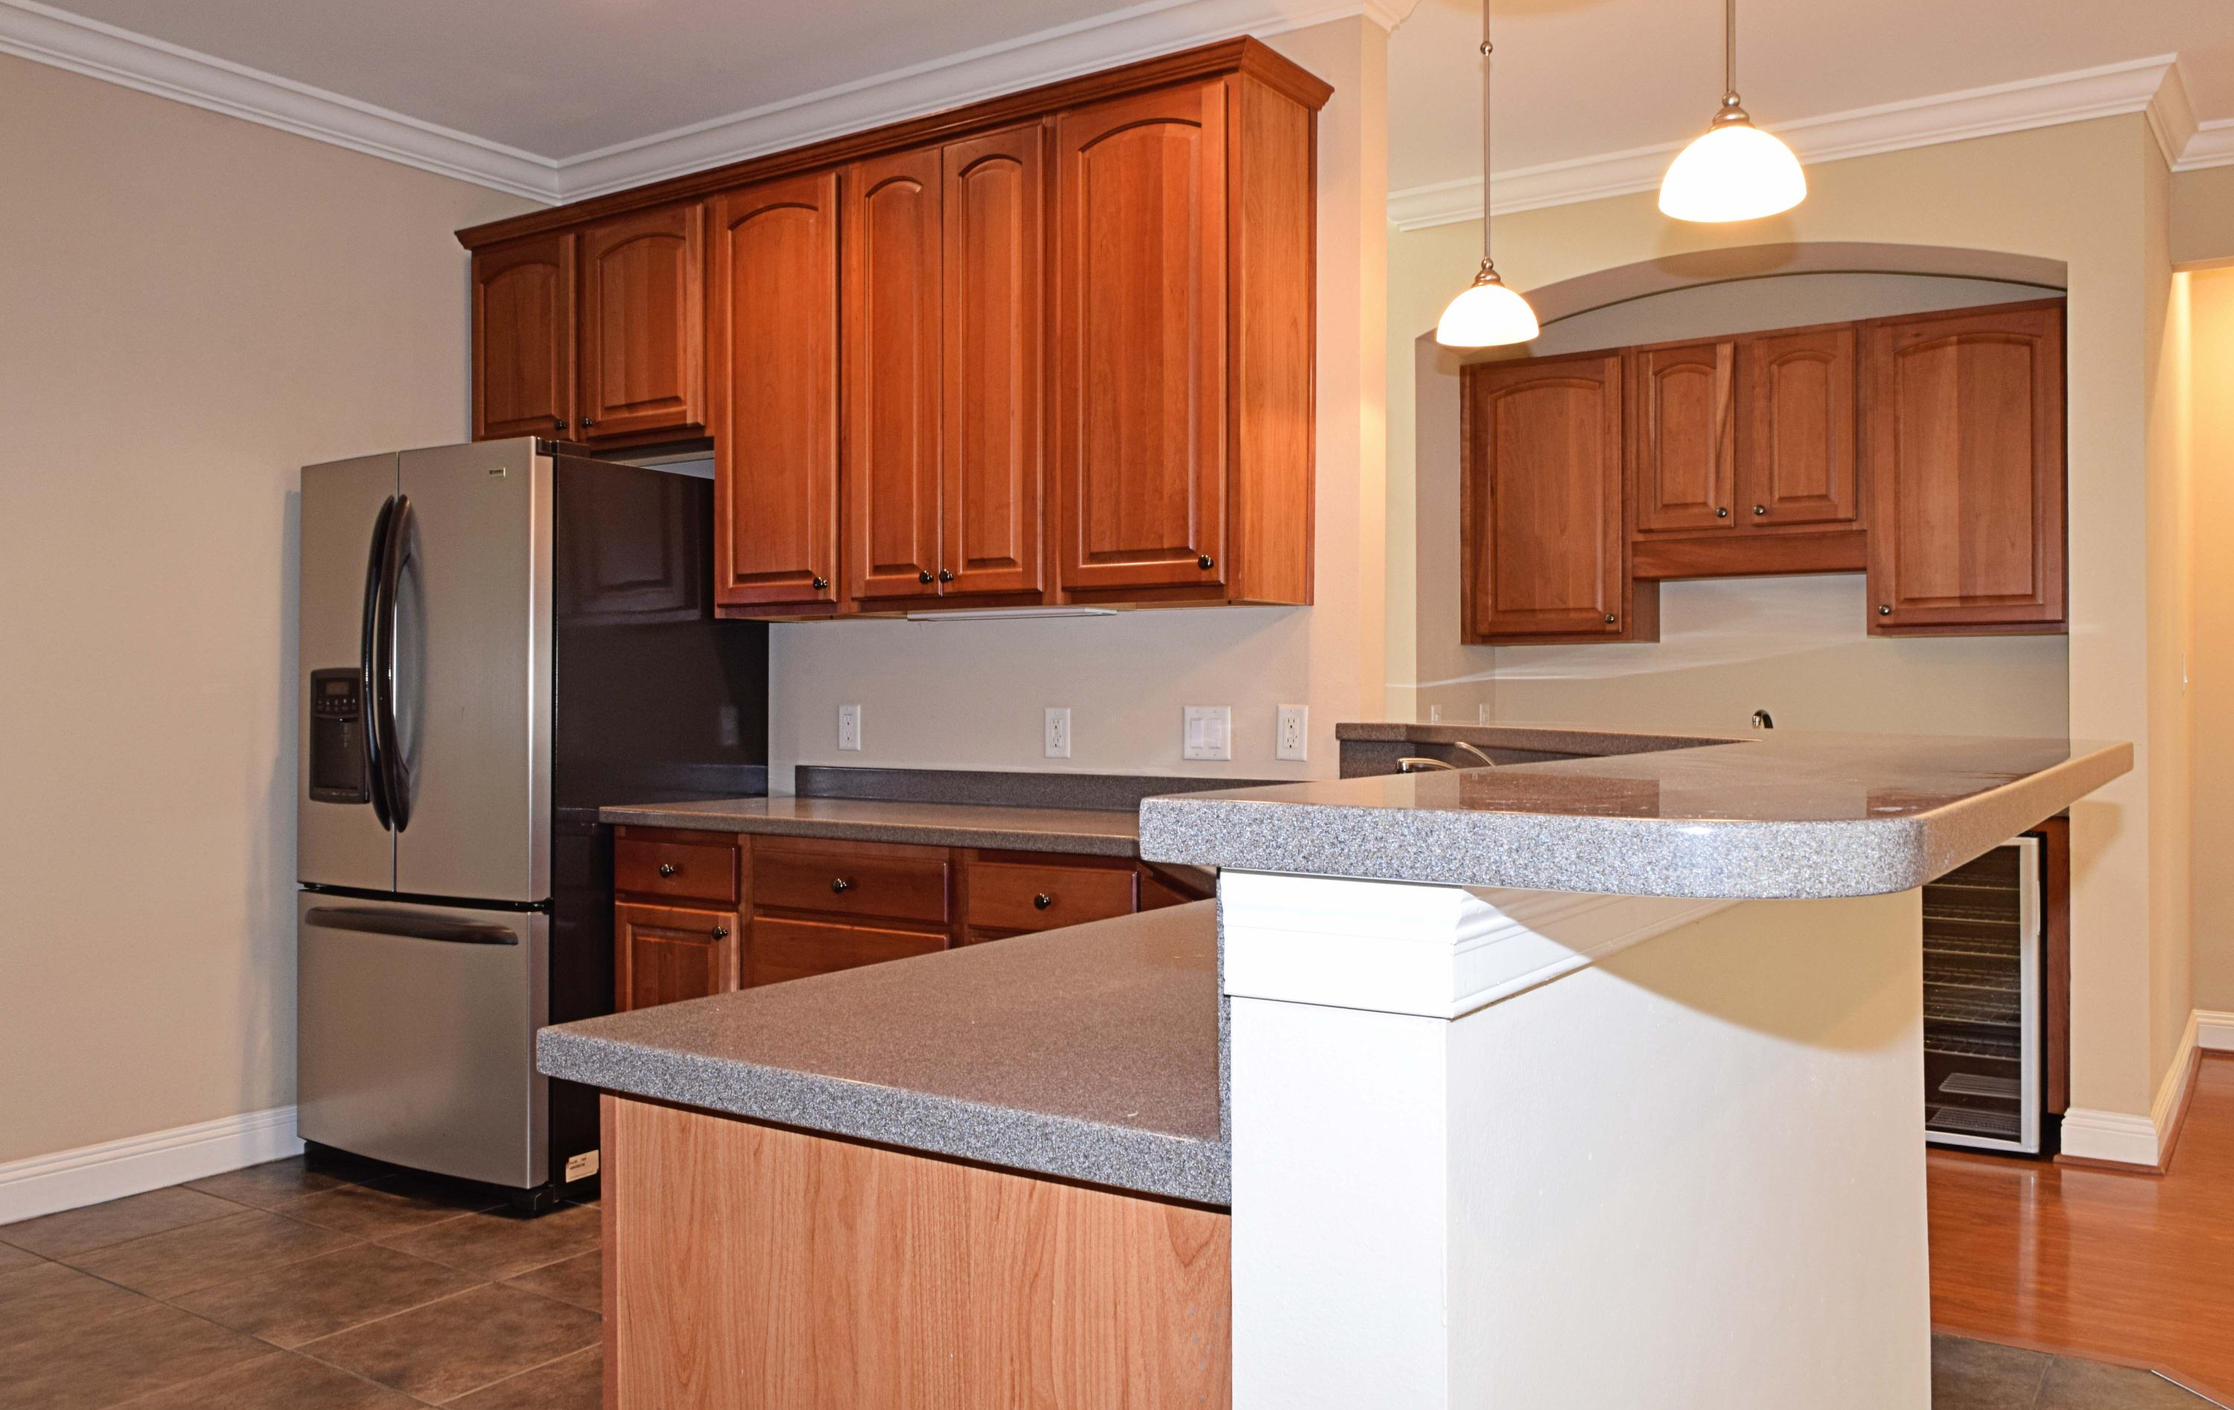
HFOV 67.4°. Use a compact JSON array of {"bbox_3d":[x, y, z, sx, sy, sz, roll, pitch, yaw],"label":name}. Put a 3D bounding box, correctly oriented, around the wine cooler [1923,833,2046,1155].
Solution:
[{"bbox_3d":[2.303,0.739,4.618,0.485,0.837,0.550,0,1,34],"label":"wine cooler"}]

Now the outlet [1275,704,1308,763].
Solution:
[{"bbox_3d":[0.384,0.062,3.656,0.073,0.118,0.008,0,1,34],"label":"outlet"}]

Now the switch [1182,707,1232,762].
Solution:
[{"bbox_3d":[0.204,0.065,3.775,0.120,0.119,0.008,0,1,34],"label":"switch"}]

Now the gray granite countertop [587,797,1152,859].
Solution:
[{"bbox_3d":[-0.418,0.272,3.828,1.570,0.038,0.612,0,1,34],"label":"gray granite countertop"}]

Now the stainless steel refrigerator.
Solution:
[{"bbox_3d":[-1.527,0.276,4.341,0.915,1.775,0.820,0,1,34],"label":"stainless steel refrigerator"}]

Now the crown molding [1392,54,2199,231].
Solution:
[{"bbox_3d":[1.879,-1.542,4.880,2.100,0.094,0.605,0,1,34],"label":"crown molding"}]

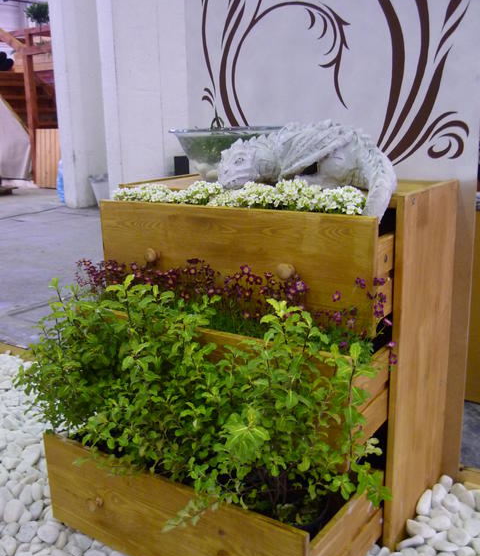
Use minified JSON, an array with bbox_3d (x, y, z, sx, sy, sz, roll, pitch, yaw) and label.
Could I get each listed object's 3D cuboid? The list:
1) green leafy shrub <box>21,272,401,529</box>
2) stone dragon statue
[{"bbox_3d":[-0.127,0.198,1.047,0.700,0.395,0.240,8,16,34],"label":"green leafy shrub"},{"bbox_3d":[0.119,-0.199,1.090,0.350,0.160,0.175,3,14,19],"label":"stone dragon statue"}]

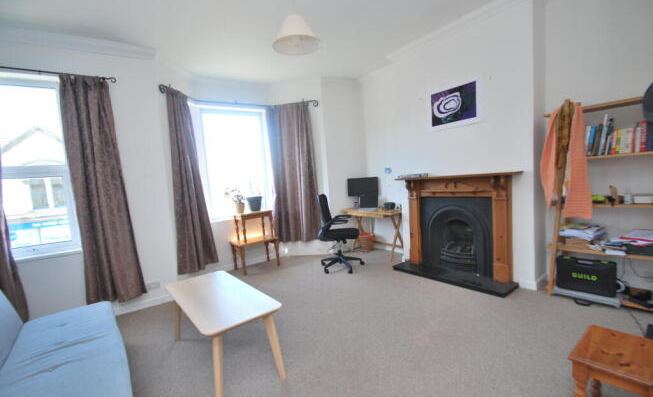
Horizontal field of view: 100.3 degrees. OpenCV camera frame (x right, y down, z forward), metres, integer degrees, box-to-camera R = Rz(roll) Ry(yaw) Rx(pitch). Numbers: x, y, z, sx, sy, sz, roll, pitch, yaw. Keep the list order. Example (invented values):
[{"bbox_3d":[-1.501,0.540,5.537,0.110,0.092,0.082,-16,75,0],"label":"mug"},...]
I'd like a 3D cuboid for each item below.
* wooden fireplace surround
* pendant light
[{"bbox_3d":[1.568,0.316,3.412,0.257,1.200,1.455,-8,6,-37],"label":"wooden fireplace surround"},{"bbox_3d":[-0.225,-1.253,2.025,0.360,0.225,0.360,-4,4,0],"label":"pendant light"}]

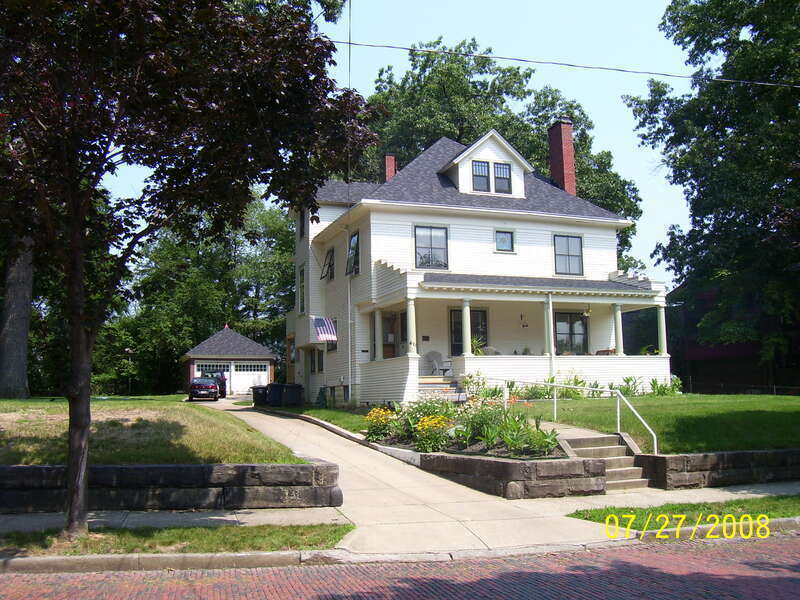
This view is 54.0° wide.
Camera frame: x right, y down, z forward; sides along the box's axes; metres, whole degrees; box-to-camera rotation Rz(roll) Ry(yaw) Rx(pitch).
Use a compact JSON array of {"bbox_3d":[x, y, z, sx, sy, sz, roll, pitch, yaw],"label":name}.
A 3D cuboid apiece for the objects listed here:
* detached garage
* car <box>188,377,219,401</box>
[{"bbox_3d":[-12.994,4.549,59.401,6.320,5.261,6.100,2,-8,-22],"label":"detached garage"},{"bbox_3d":[-12.449,5.614,49.888,1.770,1.430,4.650,1,-8,-19],"label":"car"}]

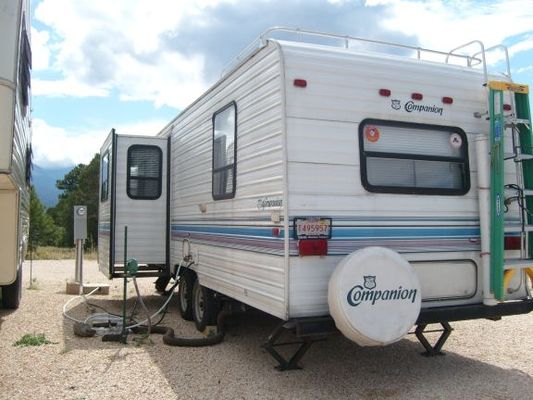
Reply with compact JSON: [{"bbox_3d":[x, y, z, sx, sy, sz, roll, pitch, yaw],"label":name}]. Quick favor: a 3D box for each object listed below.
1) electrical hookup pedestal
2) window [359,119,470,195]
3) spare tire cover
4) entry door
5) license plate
[{"bbox_3d":[-3.540,0.987,10.697,0.776,1.732,0.420,1,-3,-22],"label":"electrical hookup pedestal"},{"bbox_3d":[1.266,-0.346,4.524,1.123,0.603,0.050,1,-3,-22],"label":"window"},{"bbox_3d":[0.833,0.726,4.097,0.720,0.720,0.190,1,-3,-22],"label":"spare tire cover"},{"bbox_3d":[-1.850,0.065,7.963,0.822,2.061,0.060,1,-3,-22],"label":"entry door"},{"bbox_3d":[0.363,0.217,4.136,0.318,0.160,0.020,1,-3,-22],"label":"license plate"}]

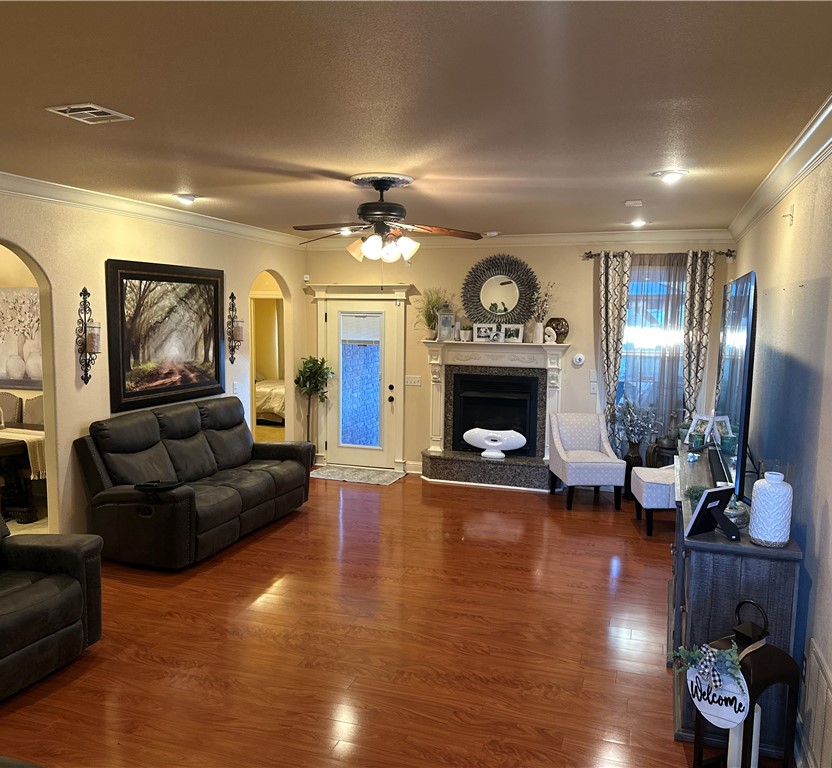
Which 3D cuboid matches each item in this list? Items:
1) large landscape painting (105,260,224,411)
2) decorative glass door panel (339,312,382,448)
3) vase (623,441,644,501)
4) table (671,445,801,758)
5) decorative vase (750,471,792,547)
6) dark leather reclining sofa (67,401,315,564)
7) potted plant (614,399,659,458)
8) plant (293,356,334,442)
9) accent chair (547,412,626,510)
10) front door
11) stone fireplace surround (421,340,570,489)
[{"bbox_3d":[-2.118,-0.428,6.226,0.050,1.190,1.545,3,6,19],"label":"large landscape painting"},{"bbox_3d":[-0.658,-0.039,8.594,0.600,1.650,0.050,3,6,19],"label":"decorative glass door panel"},{"bbox_3d":[2.270,0.894,7.417,0.200,0.600,0.200,3,6,19],"label":"vase"},{"bbox_3d":[1.786,1.037,4.269,0.488,0.931,2.558,3,6,19],"label":"table"},{"bbox_3d":[1.532,0.536,3.054,0.160,0.300,0.160,3,6,19],"label":"decorative vase"},{"bbox_3d":[-1.742,0.748,6.142,0.967,1.057,2.024,3,6,19],"label":"dark leather reclining sofa"},{"bbox_3d":[2.261,0.406,7.230,0.450,0.550,0.420,3,6,19],"label":"potted plant"},{"bbox_3d":[-1.240,0.359,8.508,0.503,1.359,0.493,3,6,19],"label":"plant"},{"bbox_3d":[1.740,0.767,7.237,0.584,0.871,0.725,0,6,-2],"label":"accent chair"},{"bbox_3d":[-0.659,0.000,8.609,0.940,2.050,0.070,3,6,19],"label":"front door"},{"bbox_3d":[0.845,0.323,7.835,1.610,1.575,0.340,3,6,19],"label":"stone fireplace surround"}]

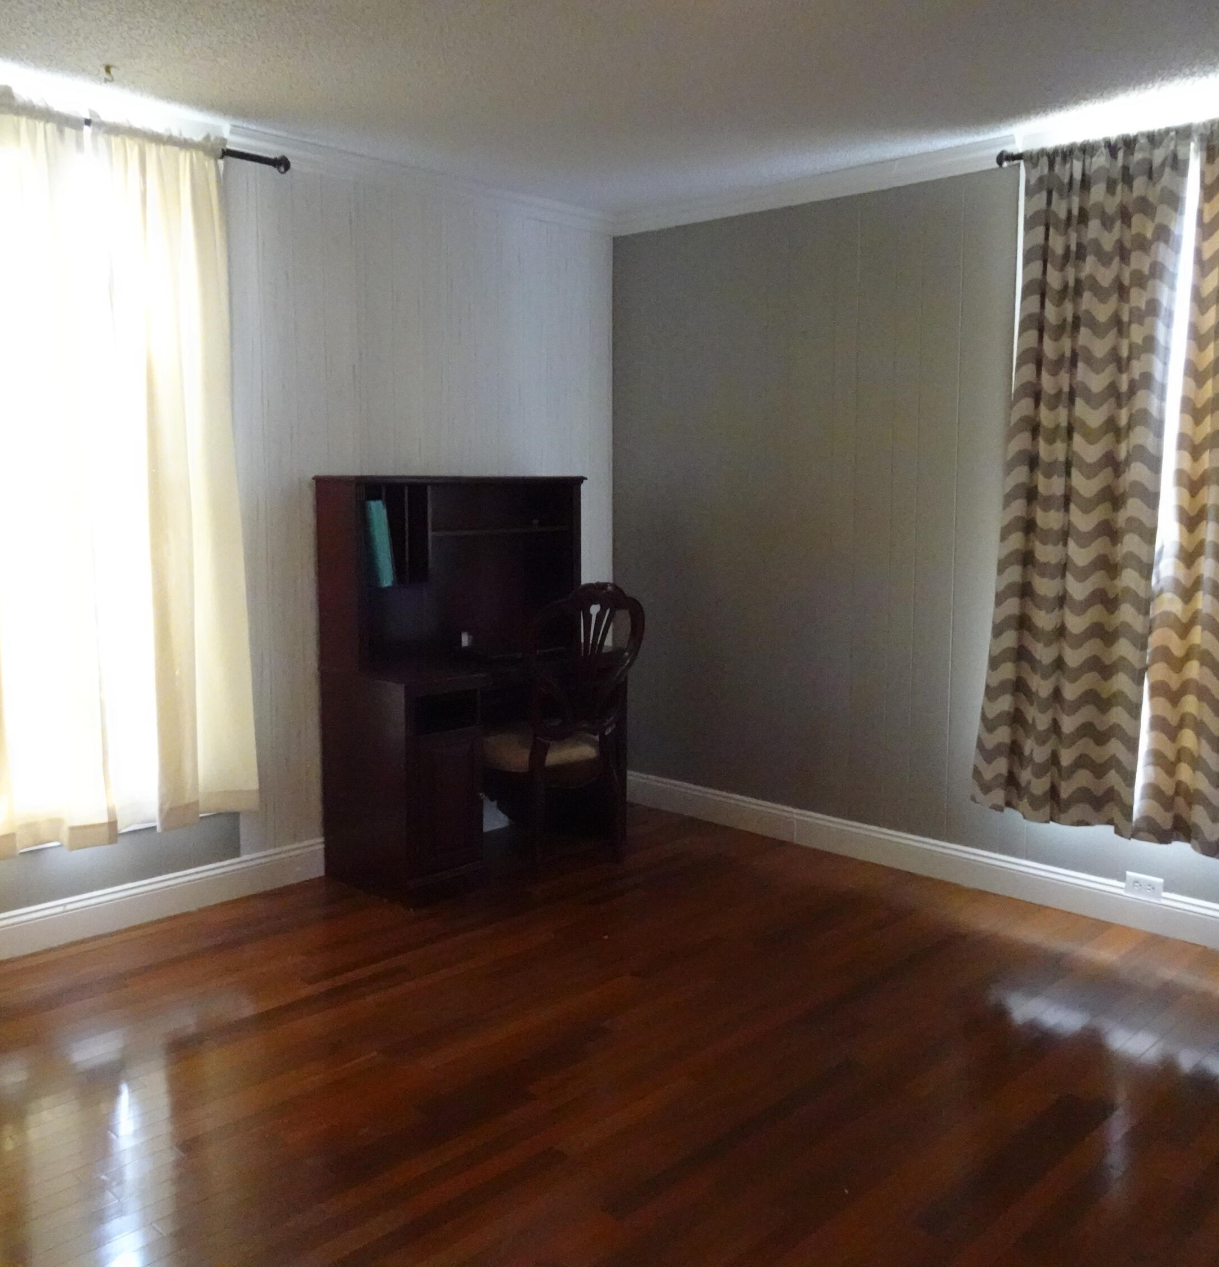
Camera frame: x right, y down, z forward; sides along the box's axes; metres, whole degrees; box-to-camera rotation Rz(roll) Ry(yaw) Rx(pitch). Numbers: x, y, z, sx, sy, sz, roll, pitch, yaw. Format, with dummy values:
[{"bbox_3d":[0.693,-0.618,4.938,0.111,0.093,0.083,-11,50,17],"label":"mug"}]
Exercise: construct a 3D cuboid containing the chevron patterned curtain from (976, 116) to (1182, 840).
[{"bbox_3d":[1.442,-0.444,3.662,0.562,2.121,0.100,7,9,43],"label":"chevron patterned curtain"}]

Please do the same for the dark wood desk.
[{"bbox_3d":[-0.463,0.150,4.307,0.497,1.410,1.075,7,9,43],"label":"dark wood desk"}]

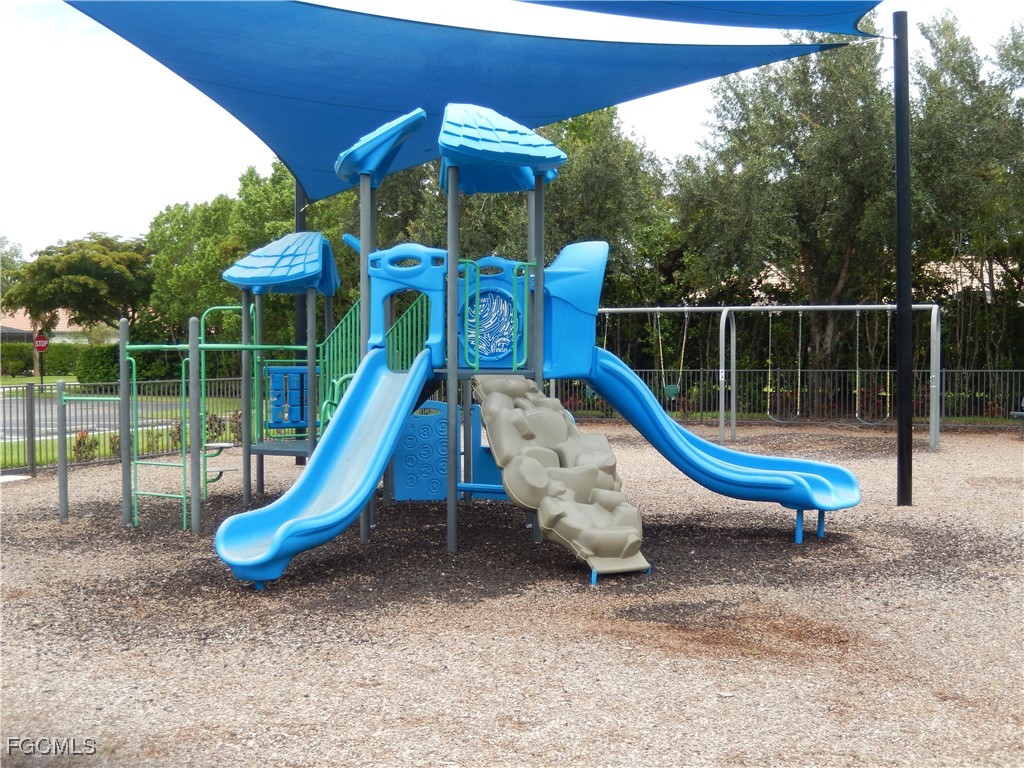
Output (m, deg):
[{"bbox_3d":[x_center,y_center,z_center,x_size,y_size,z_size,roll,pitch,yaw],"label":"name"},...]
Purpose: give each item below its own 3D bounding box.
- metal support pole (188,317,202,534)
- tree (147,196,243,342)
[{"bbox_3d":[-2.969,0.393,11.351,0.095,2.029,0.095,0,2,0],"label":"metal support pole"},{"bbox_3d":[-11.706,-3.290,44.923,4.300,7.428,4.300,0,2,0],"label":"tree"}]

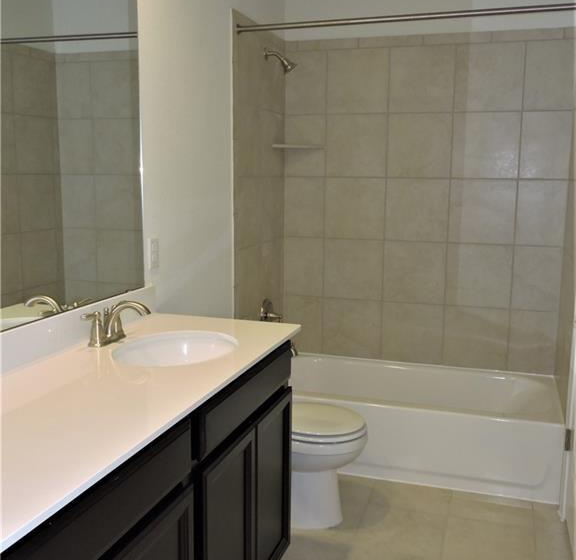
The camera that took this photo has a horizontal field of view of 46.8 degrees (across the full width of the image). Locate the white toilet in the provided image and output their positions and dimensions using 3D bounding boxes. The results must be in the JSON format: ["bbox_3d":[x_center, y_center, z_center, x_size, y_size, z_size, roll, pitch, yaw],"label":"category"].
[{"bbox_3d":[-0.010,0.590,2.752,0.715,0.715,0.430,3,9,18],"label":"white toilet"}]

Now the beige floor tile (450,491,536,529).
[{"bbox_3d":[0.849,0.957,2.783,0.331,0.010,0.241,3,9,18],"label":"beige floor tile"}]

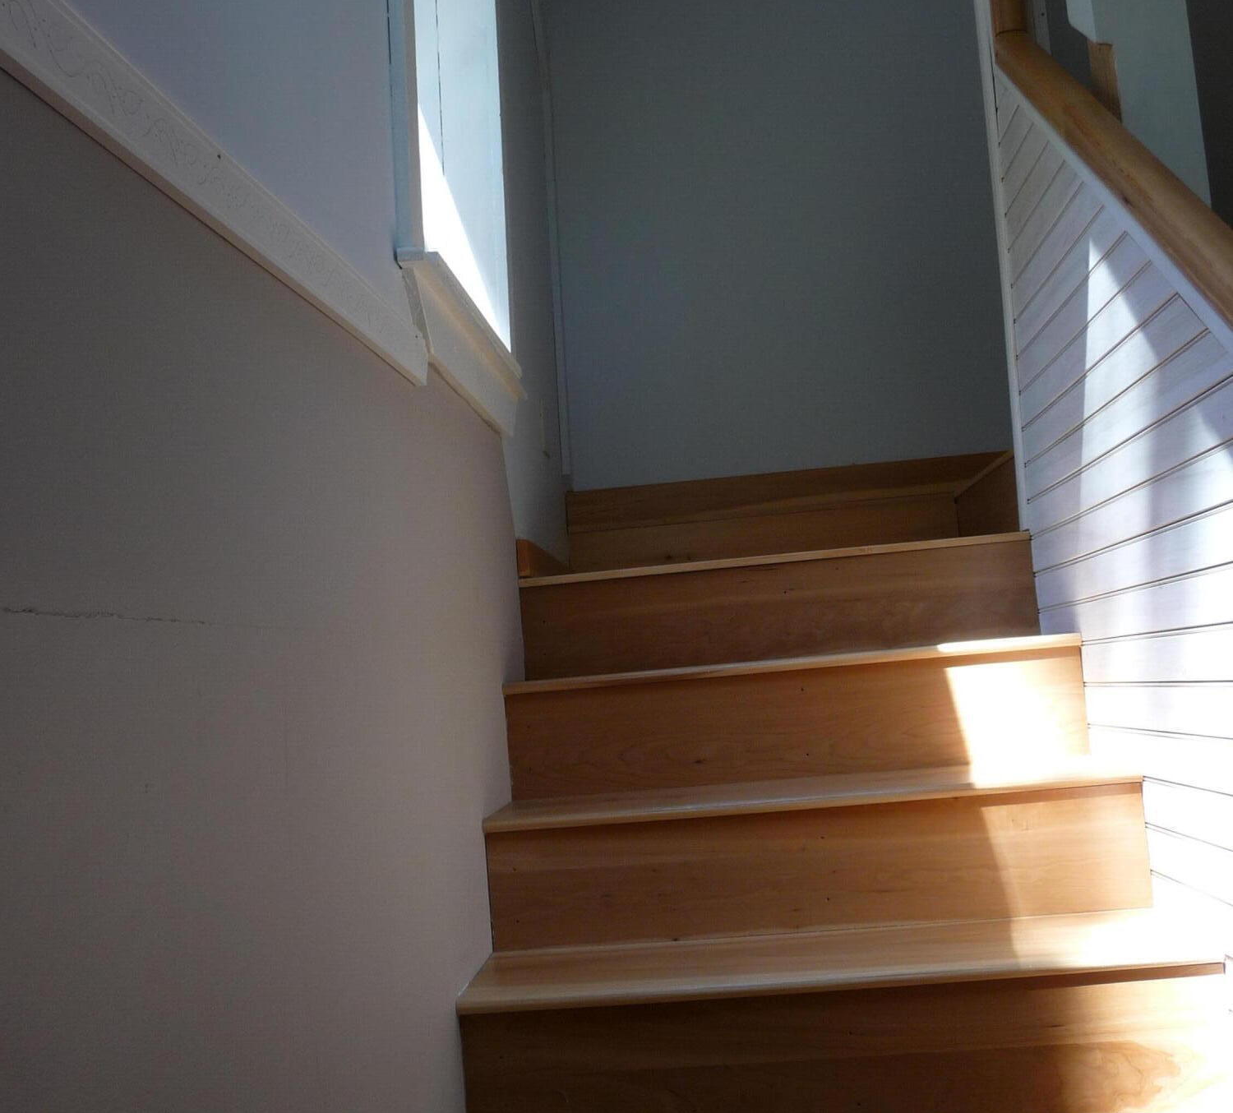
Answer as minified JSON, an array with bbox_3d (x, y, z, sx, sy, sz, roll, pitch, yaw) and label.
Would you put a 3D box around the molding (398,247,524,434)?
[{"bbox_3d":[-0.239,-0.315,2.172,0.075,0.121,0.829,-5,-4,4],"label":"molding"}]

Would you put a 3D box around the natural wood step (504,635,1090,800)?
[{"bbox_3d":[0.303,0.281,2.348,0.960,0.195,0.266,-5,-4,5],"label":"natural wood step"}]

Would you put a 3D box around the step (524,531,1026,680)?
[{"bbox_3d":[0.310,0.104,2.619,0.960,0.195,0.266,-5,-4,5],"label":"step"}]

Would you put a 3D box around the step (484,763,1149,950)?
[{"bbox_3d":[0.297,0.458,2.077,0.960,0.195,0.266,-5,-4,5],"label":"step"}]

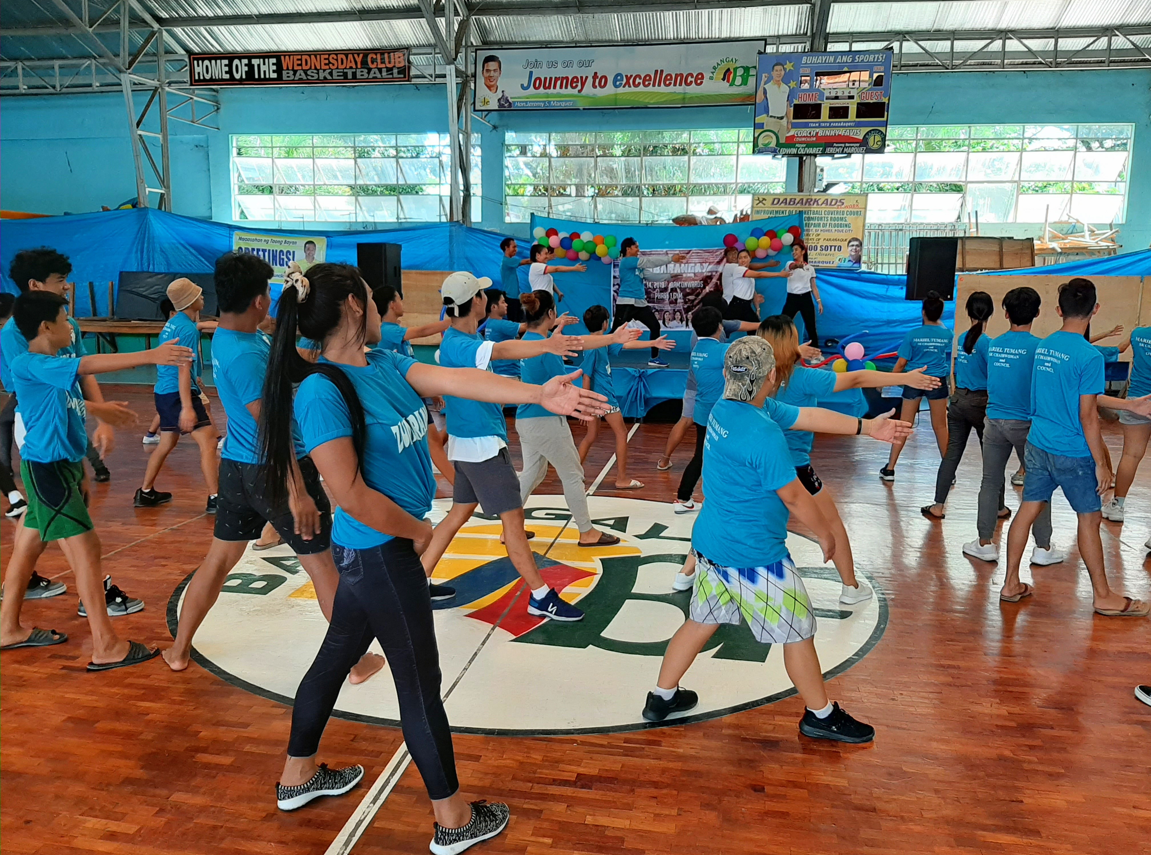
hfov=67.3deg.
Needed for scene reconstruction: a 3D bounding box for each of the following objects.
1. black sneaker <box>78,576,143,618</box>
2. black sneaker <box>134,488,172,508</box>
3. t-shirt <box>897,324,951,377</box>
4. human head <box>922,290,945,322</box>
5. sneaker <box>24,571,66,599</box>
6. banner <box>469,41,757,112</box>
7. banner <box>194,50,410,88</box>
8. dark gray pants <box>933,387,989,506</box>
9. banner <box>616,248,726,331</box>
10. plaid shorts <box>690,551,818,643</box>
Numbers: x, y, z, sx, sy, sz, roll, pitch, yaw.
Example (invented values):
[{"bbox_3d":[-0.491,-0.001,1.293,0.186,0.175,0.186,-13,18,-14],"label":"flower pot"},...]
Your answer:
[{"bbox_3d":[-2.132,0.769,3.966,0.275,0.160,0.105,-1,9,-14],"label":"black sneaker"},{"bbox_3d":[-2.999,0.480,6.144,0.275,0.115,0.100,-5,10,-32],"label":"black sneaker"},{"bbox_3d":[2.832,-0.617,7.010,0.460,0.450,0.270,4,9,18],"label":"t-shirt"},{"bbox_3d":[2.943,-0.993,7.100,0.185,0.255,0.220,1,9,-1],"label":"human head"},{"bbox_3d":[-2.587,0.742,4.163,0.290,0.140,0.105,-1,9,-12],"label":"sneaker"},{"bbox_3d":[0.659,-5.775,14.211,4.790,0.980,0.060,2,9,10],"label":"banner"},{"bbox_3d":[-4.313,-5.626,13.505,3.600,0.470,0.060,2,9,9],"label":"banner"},{"bbox_3d":[2.710,0.133,5.928,0.450,0.820,0.380,8,11,39],"label":"dark gray pants"},{"bbox_3d":[1.337,-1.939,12.304,1.590,1.120,0.040,2,9,10],"label":"banner"},{"bbox_3d":[0.599,0.554,2.921,0.360,0.360,0.390,-3,9,-26],"label":"plaid shorts"}]

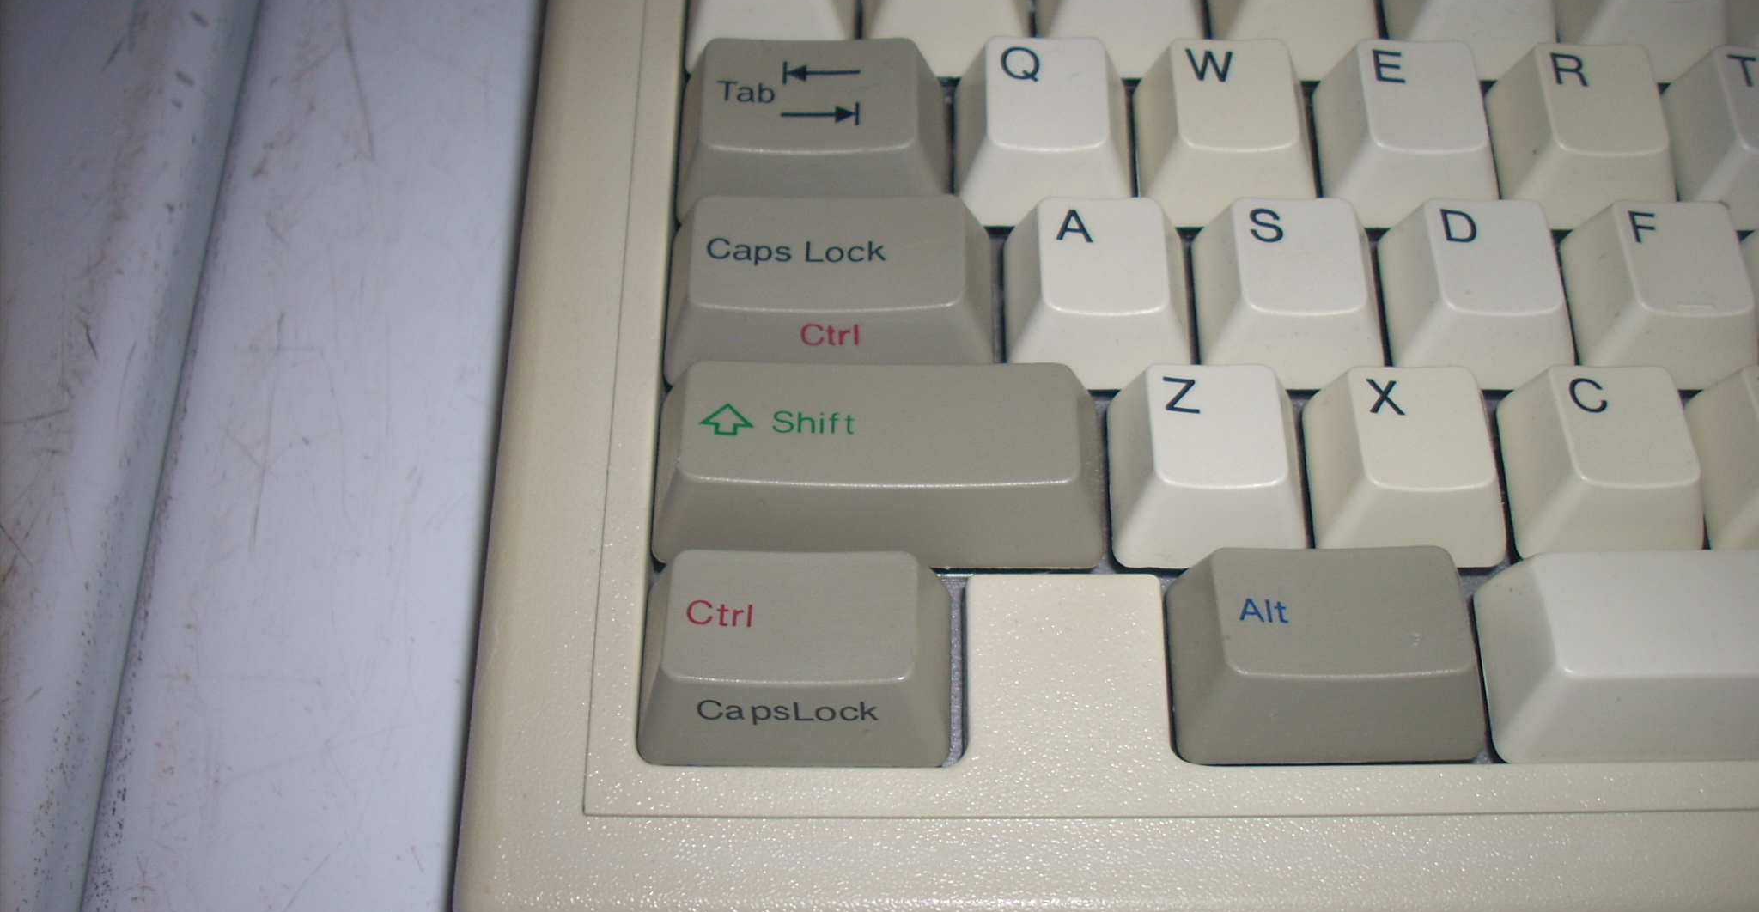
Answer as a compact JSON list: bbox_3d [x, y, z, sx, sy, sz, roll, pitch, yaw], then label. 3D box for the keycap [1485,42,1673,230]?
[{"bbox_3d":[0.074,-0.034,0.194,0.018,0.010,0.018,0,63,0],"label":"keycap"}]

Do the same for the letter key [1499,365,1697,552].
[{"bbox_3d":[0.068,0.001,0.173,0.018,0.008,0.018,0,63,1],"label":"letter key"}]

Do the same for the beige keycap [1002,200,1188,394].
[{"bbox_3d":[0.021,-0.016,0.182,0.018,0.009,0.018,0,63,1],"label":"beige keycap"}]

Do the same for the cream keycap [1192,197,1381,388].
[{"bbox_3d":[0.040,-0.016,0.182,0.018,0.009,0.018,0,63,1],"label":"cream keycap"}]

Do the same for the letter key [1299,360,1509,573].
[{"bbox_3d":[0.050,0.000,0.177,0.018,0.010,0.018,0,63,0],"label":"letter key"}]

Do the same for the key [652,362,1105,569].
[{"bbox_3d":[0.000,0.000,0.176,0.042,0.010,0.018,0,63,0],"label":"key"}]

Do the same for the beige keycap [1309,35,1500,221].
[{"bbox_3d":[0.054,-0.033,0.190,0.018,0.009,0.018,0,63,1],"label":"beige keycap"}]

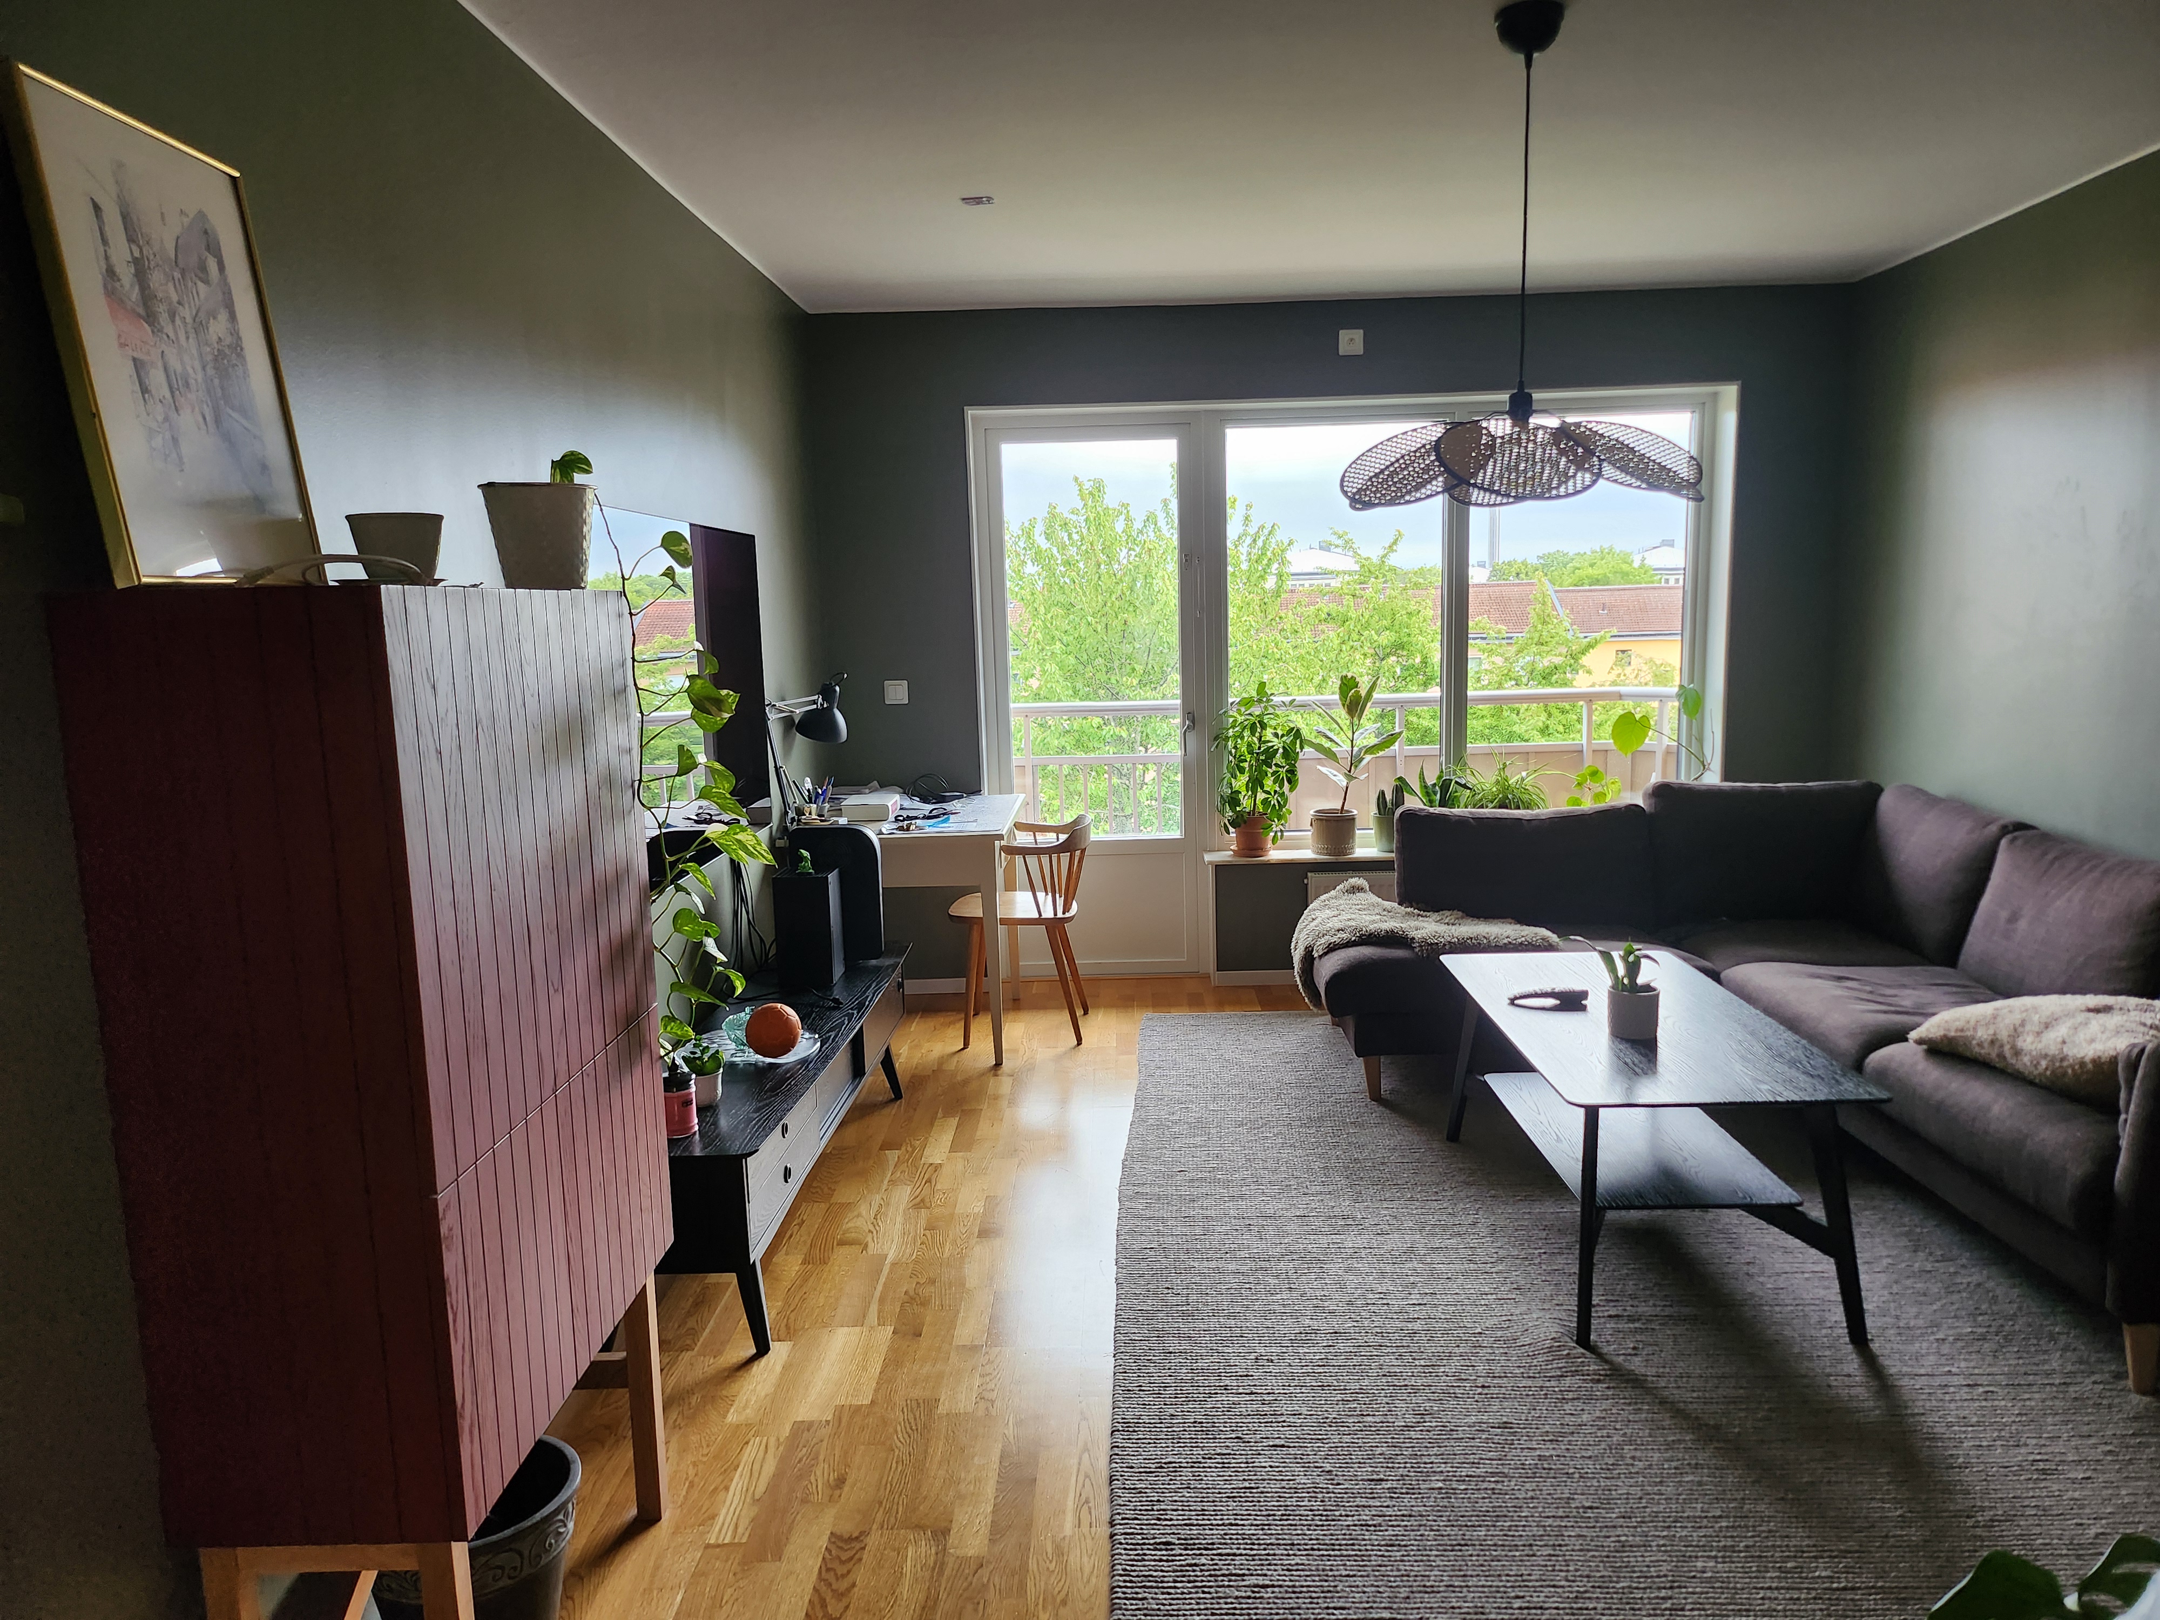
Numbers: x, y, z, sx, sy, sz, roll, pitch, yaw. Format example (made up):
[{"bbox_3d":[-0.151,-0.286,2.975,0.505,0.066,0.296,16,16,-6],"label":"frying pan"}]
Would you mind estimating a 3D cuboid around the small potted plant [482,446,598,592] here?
[{"bbox_3d":[-0.778,-0.419,2.164,0.160,0.203,0.160,-1,8,2],"label":"small potted plant"}]

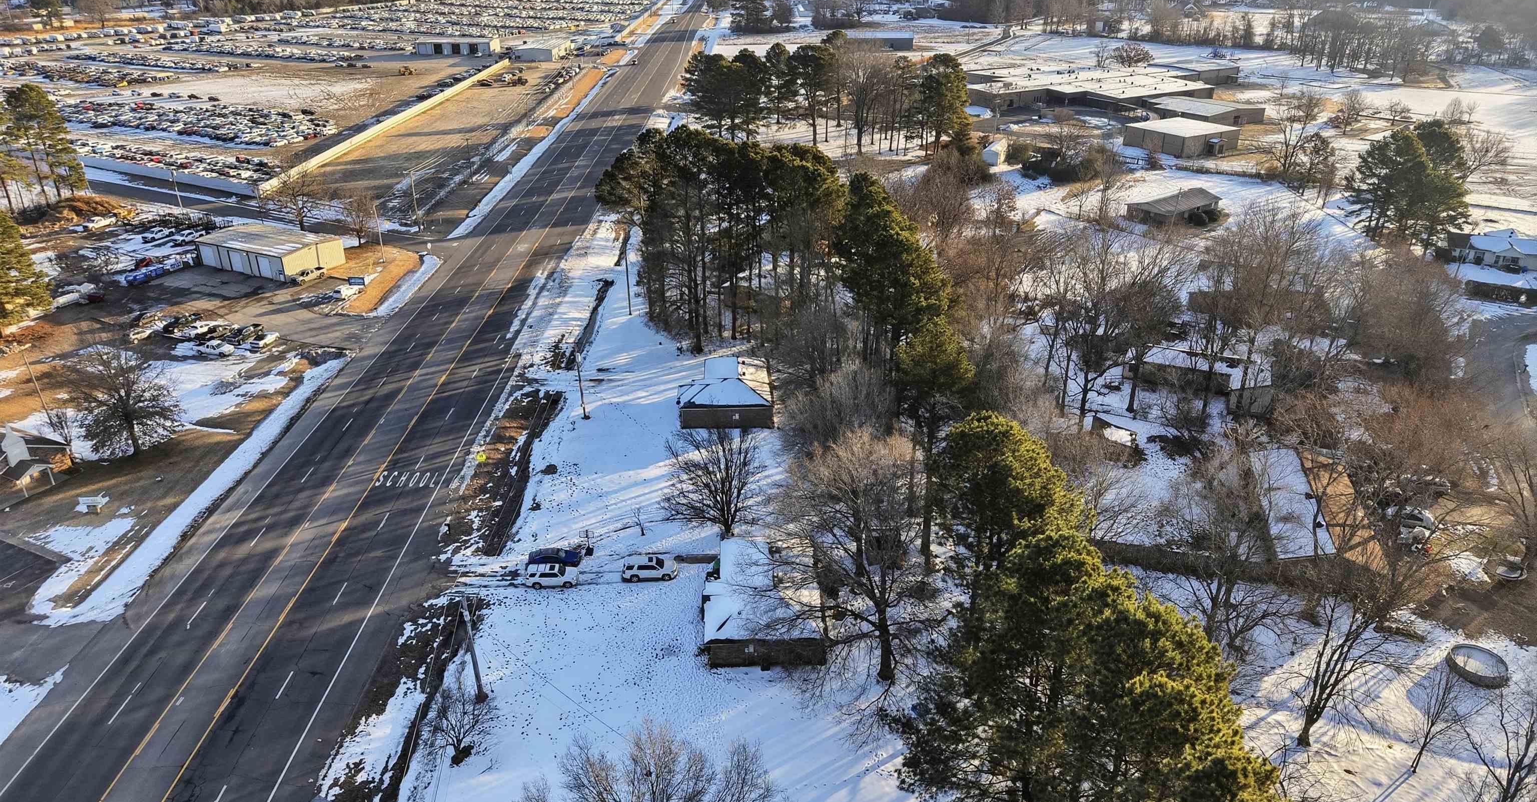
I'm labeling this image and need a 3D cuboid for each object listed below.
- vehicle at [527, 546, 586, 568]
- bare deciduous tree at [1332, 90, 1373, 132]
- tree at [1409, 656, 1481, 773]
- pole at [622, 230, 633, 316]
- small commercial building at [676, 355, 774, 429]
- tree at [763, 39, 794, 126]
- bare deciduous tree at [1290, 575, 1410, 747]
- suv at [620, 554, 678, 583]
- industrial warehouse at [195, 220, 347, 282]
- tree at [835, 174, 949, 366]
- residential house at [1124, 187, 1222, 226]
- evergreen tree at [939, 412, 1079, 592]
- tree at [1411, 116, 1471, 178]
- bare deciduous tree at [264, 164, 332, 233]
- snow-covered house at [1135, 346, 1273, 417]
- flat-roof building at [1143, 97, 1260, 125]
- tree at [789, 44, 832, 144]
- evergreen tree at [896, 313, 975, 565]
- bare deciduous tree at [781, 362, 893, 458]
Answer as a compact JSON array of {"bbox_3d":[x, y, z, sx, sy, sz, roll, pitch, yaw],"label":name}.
[{"bbox_3d":[-19.816,14.418,99.001,4.850,1.650,1.900,1,25,3],"label":"vehicle"},{"bbox_3d":[156.700,-77.909,287.038,9.900,11.300,9.700,0,25,0],"label":"bare deciduous tree"},{"bbox_3d":[45.451,21.443,72.038,4.130,9.630,4.130,0,25,0],"label":"tree"},{"bbox_3d":[-20.522,-18.390,155.714,0.450,12.400,0.450,0,25,0],"label":"pole"},{"bbox_3d":[-5.400,-1.653,128.046,11.200,4.400,14.000,-1,25,-2],"label":"small commercial building"},{"bbox_3d":[2.900,-88.335,297.012,8.600,22.000,8.300,0,25,0],"label":"tree"},{"bbox_3d":[40.100,18.549,74.517,7.800,13.800,7.800,0,25,0],"label":"bare deciduous tree"},{"bbox_3d":[-10.950,15.319,98.323,5.100,1.920,2.000,-2,25,-4],"label":"suv"},{"bbox_3d":[-85.050,-25.785,182.561,20.700,4.800,12.400,12,27,25],"label":"industrial warehouse"},{"bbox_3d":[15.322,-15.778,134.225,14.080,25.540,14.080,0,25,0],"label":"tree"},{"bbox_3d":[81.400,-39.361,213.409,18.500,3.900,9.500,-18,30,-35],"label":"residential house"},{"bbox_3d":[19.602,10.148,87.451,11.200,19.000,11.000,0,24,0],"label":"evergreen tree"},{"bbox_3d":[137.603,-49.784,219.436,9.900,16.440,9.900,0,25,0],"label":"tree"},{"bbox_3d":[-86.800,-37.314,196.523,11.500,12.500,11.300,0,25,0],"label":"bare deciduous tree"},{"bbox_3d":[53.716,-3.175,131.866,15.300,4.000,11.500,9,26,19],"label":"snow-covered house"},{"bbox_3d":[123.977,-82.742,304.679,24.500,5.300,24.000,-14,28,-28],"label":"flat-roof building"},{"bbox_3d":[11.637,-78.285,274.266,10.500,25.000,10.500,0,24,0],"label":"tree"},{"bbox_3d":[14.300,4.028,91.951,6.800,24.000,6.600,0,25,0],"label":"evergreen tree"},{"bbox_3d":[7.673,1.467,116.146,11.800,11.000,11.500,0,24,0],"label":"bare deciduous tree"}]

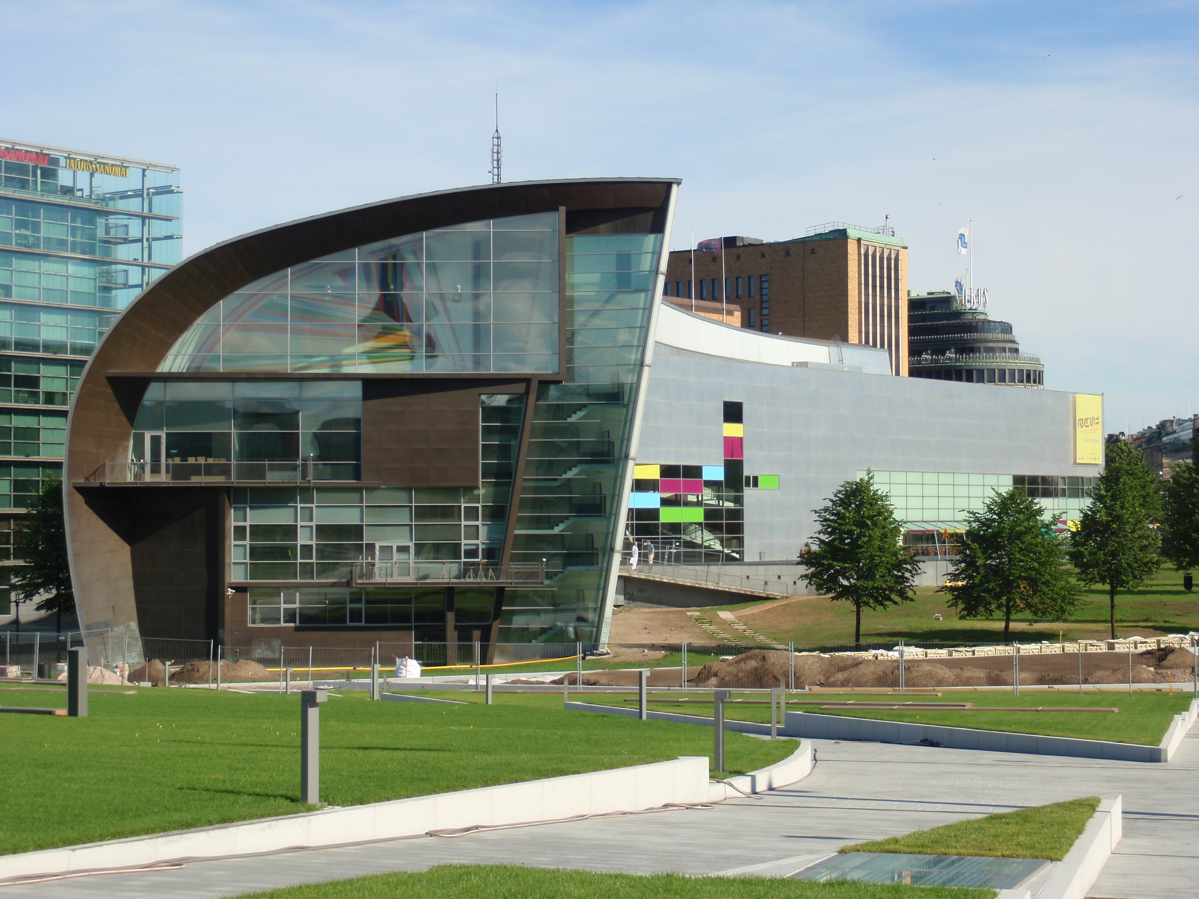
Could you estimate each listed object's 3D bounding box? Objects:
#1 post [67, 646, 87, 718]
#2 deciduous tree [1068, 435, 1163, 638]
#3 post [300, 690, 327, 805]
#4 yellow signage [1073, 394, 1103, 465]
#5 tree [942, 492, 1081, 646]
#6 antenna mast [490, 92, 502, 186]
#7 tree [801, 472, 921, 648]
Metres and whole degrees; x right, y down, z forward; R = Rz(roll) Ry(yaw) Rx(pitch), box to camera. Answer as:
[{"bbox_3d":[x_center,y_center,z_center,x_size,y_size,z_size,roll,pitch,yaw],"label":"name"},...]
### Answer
[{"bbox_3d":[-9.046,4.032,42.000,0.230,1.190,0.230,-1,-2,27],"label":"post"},{"bbox_3d":[25.687,4.464,121.000,4.600,9.900,4.600,-1,-2,12],"label":"deciduous tree"},{"bbox_3d":[-2.672,2.791,22.700,0.170,1.050,0.190,-1,-2,26],"label":"post"},{"bbox_3d":[39.930,-1.622,198.000,0.250,5.750,4.700,-2,-3,39],"label":"yellow signage"},{"bbox_3d":[20.329,5.726,120.000,6.400,7.600,6.100,-1,-2,10],"label":"tree"},{"bbox_3d":[-5.436,-16.275,127.000,0.600,4.900,0.600,0,-2,0],"label":"antenna mast"},{"bbox_3d":[12.827,5.402,119.000,5.700,8.600,5.600,0,-2,6],"label":"tree"}]

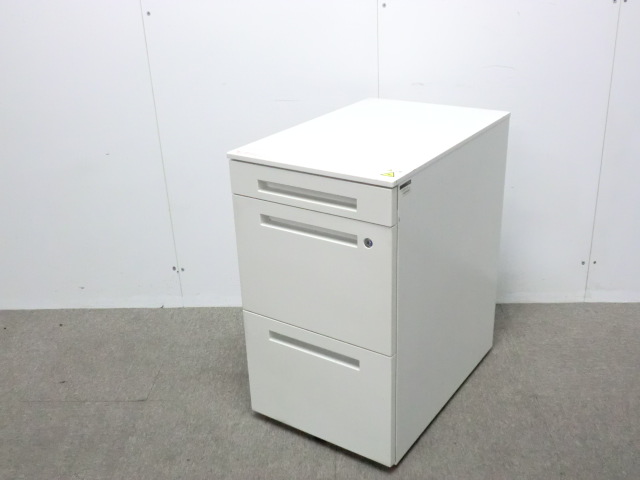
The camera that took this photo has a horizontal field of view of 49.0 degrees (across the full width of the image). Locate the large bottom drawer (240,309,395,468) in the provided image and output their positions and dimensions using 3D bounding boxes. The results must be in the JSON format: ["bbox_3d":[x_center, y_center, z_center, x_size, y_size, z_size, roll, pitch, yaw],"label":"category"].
[{"bbox_3d":[0.130,0.244,1.773,0.394,0.283,0.500,13,28,32],"label":"large bottom drawer"}]

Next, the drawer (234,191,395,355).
[{"bbox_3d":[0.120,-0.017,1.659,0.394,0.286,0.500,13,28,32],"label":"drawer"}]

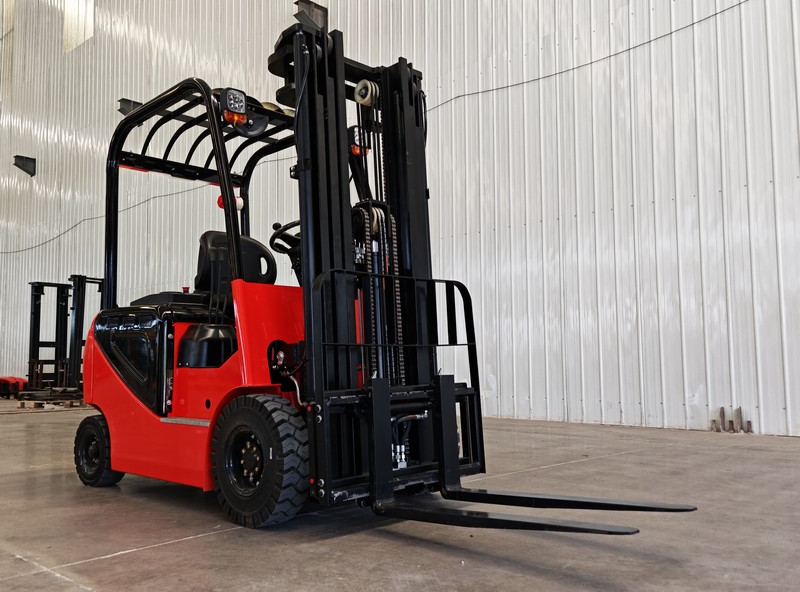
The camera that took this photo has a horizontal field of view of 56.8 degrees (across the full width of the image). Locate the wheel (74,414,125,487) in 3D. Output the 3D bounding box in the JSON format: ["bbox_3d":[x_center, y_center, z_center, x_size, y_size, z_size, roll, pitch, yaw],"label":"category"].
[{"bbox_3d":[-1.650,0.848,4.097,0.392,0.392,0.120,-5,-7,39],"label":"wheel"}]

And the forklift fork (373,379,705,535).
[{"bbox_3d":[0.439,0.542,2.763,0.522,0.535,1.108,4,-11,-44],"label":"forklift fork"}]

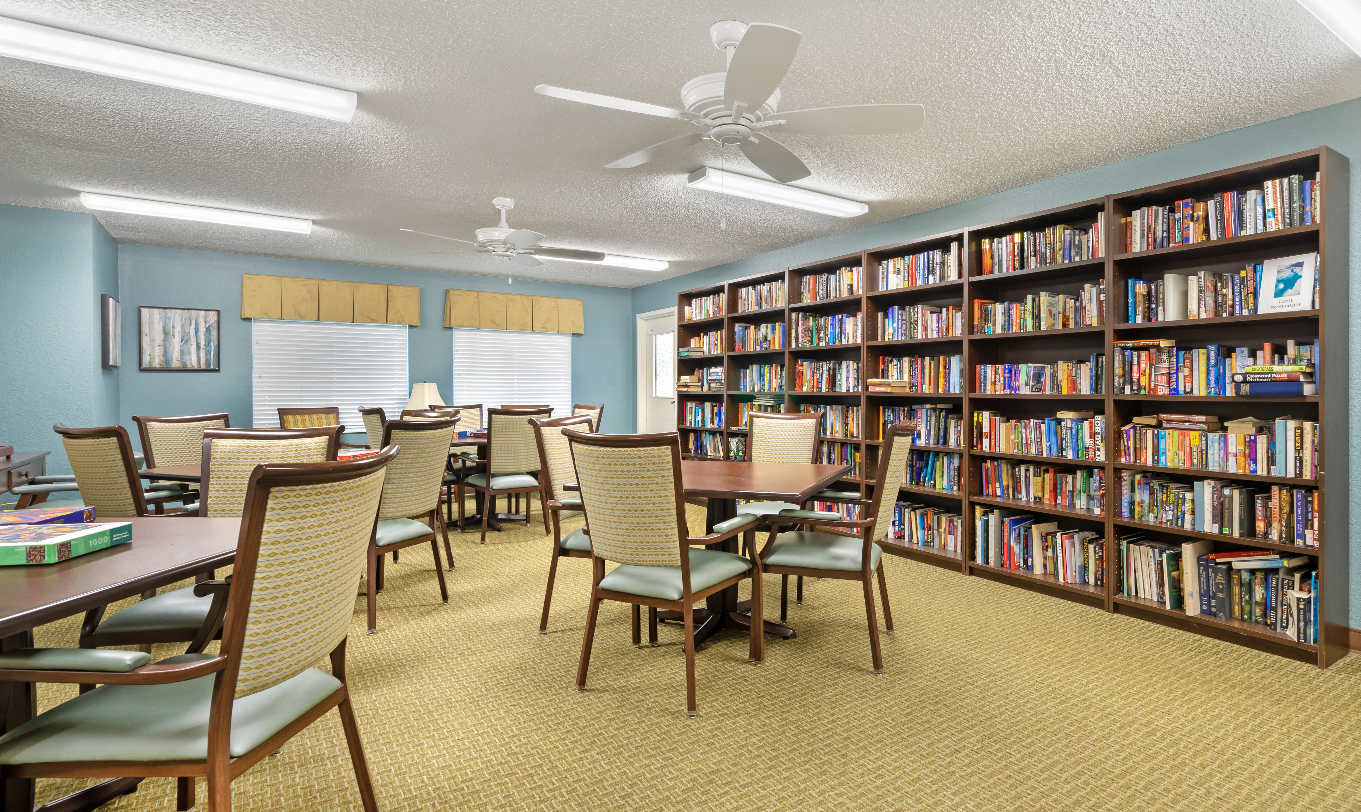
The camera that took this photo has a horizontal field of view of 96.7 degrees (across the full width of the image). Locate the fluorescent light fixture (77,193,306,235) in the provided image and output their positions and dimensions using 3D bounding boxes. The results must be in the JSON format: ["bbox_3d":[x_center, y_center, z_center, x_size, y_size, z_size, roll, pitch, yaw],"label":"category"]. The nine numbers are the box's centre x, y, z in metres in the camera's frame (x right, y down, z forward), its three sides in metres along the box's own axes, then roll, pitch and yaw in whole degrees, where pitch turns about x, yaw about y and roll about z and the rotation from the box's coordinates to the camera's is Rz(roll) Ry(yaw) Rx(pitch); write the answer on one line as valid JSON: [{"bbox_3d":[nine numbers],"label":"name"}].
[{"bbox_3d":[-3.299,-1.320,4.207,1.249,0.075,0.207,-1,2,-32],"label":"fluorescent light fixture"}]

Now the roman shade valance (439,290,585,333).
[{"bbox_3d":[-1.795,-1.010,6.677,1.507,0.400,0.170,-1,1,-30],"label":"roman shade valance"}]

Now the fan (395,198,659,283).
[{"bbox_3d":[-1.157,-1.133,3.940,1.304,0.435,1.241,-1,2,-32],"label":"fan"}]

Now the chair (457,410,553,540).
[{"bbox_3d":[-1.361,0.526,4.780,0.600,0.985,0.620,-1,1,-33],"label":"chair"}]

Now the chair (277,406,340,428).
[{"bbox_3d":[-3.255,0.511,5.343,0.591,0.977,0.573,-1,2,-32],"label":"chair"}]

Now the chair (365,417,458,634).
[{"bbox_3d":[-1.534,0.568,3.107,0.620,0.985,0.600,0,1,20],"label":"chair"}]

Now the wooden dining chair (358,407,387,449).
[{"bbox_3d":[-2.160,0.524,4.839,0.620,0.985,0.600,-1,1,-44],"label":"wooden dining chair"}]

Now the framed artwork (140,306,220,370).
[{"bbox_3d":[-4.369,-0.570,5.292,0.554,0.557,0.040,-1,1,-30],"label":"framed artwork"}]

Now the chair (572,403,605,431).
[{"bbox_3d":[-1.142,0.494,5.563,0.608,0.998,0.567,-1,2,-37],"label":"chair"}]

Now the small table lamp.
[{"bbox_3d":[-2.519,0.060,5.970,0.390,0.600,0.390,-1,1,-30],"label":"small table lamp"}]

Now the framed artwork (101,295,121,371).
[{"bbox_3d":[-4.484,-0.559,4.767,0.045,0.560,0.540,-1,1,-36],"label":"framed artwork"}]

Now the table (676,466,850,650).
[{"bbox_3d":[0.190,0.698,2.920,1.040,0.735,1.040,0,1,22],"label":"table"}]

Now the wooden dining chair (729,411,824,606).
[{"bbox_3d":[0.536,0.556,3.590,0.600,0.985,0.620,1,1,26],"label":"wooden dining chair"}]

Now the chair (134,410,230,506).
[{"bbox_3d":[-2.655,0.554,3.449,0.619,0.998,0.556,1,2,27],"label":"chair"}]

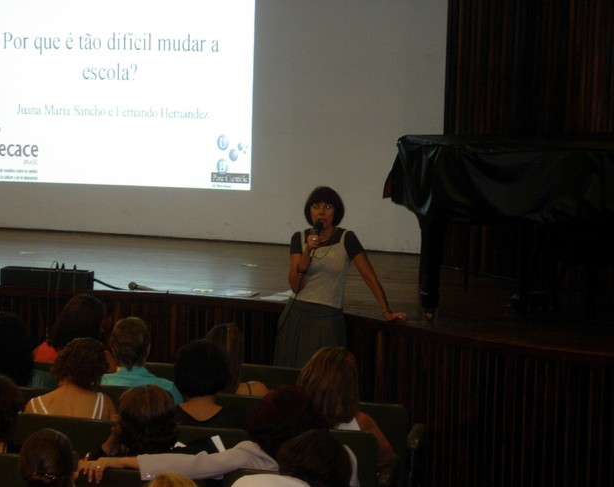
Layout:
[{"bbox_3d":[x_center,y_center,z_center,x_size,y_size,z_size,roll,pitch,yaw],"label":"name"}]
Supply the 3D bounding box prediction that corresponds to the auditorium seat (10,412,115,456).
[{"bbox_3d":[-0.983,1.165,9.420,0.540,0.870,0.600,3,5,14],"label":"auditorium seat"}]

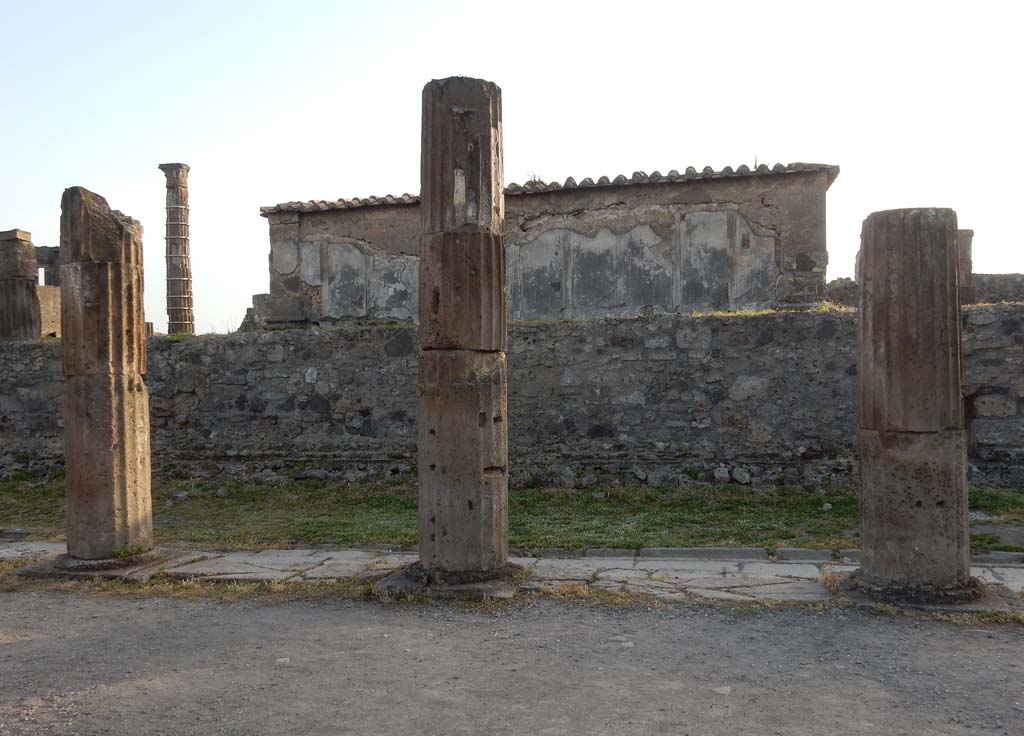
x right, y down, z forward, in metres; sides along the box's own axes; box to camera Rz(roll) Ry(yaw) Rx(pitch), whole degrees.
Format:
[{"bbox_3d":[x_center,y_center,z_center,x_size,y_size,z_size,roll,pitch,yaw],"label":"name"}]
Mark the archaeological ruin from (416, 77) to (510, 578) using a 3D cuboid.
[{"bbox_3d":[-0.355,-0.320,6.450,0.645,3.520,0.645,-1,-1,0],"label":"archaeological ruin"}]

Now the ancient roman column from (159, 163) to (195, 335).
[{"bbox_3d":[-10.040,-3.350,26.800,0.860,5.700,0.860,-1,-1,15],"label":"ancient roman column"}]

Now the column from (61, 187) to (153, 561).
[{"bbox_3d":[-3.300,0.030,7.220,0.650,2.960,0.650,-1,-1,15],"label":"column"}]

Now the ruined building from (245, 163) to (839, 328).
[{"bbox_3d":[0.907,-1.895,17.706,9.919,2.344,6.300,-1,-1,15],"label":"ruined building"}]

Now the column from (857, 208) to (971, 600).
[{"bbox_3d":[2.565,0.190,5.680,0.645,2.370,0.645,-1,-1,15],"label":"column"}]

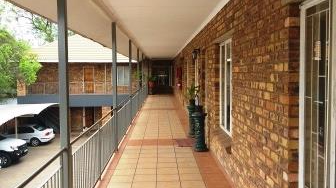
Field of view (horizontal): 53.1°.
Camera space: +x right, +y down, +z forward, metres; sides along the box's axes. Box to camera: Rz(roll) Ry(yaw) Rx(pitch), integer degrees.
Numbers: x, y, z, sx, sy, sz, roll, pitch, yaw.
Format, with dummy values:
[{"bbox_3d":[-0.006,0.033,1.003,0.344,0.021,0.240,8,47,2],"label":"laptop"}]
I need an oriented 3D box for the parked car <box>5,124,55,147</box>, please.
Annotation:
[{"bbox_3d":[-9.809,2.631,22.462,4.470,1.420,1.750,0,4,-1],"label":"parked car"}]

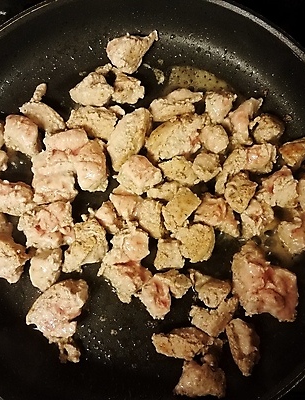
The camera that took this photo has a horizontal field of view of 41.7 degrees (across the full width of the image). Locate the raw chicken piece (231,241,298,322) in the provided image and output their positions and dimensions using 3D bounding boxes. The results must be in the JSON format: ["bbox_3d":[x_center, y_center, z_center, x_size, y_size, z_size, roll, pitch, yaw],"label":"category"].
[{"bbox_3d":[0.080,0.057,0.283,0.046,0.023,0.056,1,78,-1],"label":"raw chicken piece"}]

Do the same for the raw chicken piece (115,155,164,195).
[{"bbox_3d":[-0.010,-0.019,0.306,0.033,0.020,0.028,20,81,4],"label":"raw chicken piece"}]

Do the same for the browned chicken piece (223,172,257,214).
[{"bbox_3d":[0.064,-0.007,0.295,0.022,0.021,0.025,42,83,7],"label":"browned chicken piece"}]

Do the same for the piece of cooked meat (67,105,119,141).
[{"bbox_3d":[-0.045,-0.062,0.308,0.036,0.019,0.025,22,81,4],"label":"piece of cooked meat"}]

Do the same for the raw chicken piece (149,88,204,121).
[{"bbox_3d":[0.019,-0.074,0.311,0.043,0.019,0.024,-10,80,-2],"label":"raw chicken piece"}]

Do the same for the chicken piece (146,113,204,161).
[{"bbox_3d":[0.019,-0.048,0.302,0.049,0.021,0.030,-26,80,-4],"label":"chicken piece"}]

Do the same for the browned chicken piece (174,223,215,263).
[{"bbox_3d":[0.031,0.032,0.299,0.029,0.015,0.027,15,81,4],"label":"browned chicken piece"}]

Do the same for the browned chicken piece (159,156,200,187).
[{"bbox_3d":[0.021,-0.022,0.310,0.031,0.015,0.019,22,81,5],"label":"browned chicken piece"}]

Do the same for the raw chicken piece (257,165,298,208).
[{"bbox_3d":[0.093,-0.005,0.294,0.031,0.021,0.028,-30,81,-5],"label":"raw chicken piece"}]

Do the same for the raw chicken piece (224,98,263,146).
[{"bbox_3d":[0.070,-0.061,0.312,0.019,0.018,0.037,25,82,5],"label":"raw chicken piece"}]

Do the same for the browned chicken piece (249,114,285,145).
[{"bbox_3d":[0.088,-0.054,0.304,0.025,0.019,0.023,-44,82,-7],"label":"browned chicken piece"}]

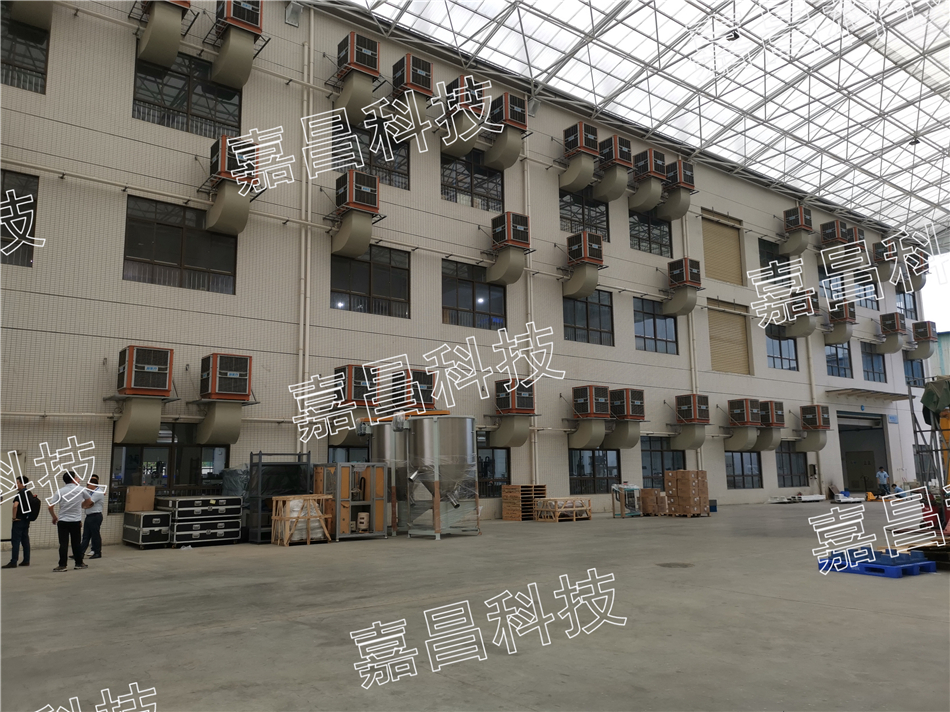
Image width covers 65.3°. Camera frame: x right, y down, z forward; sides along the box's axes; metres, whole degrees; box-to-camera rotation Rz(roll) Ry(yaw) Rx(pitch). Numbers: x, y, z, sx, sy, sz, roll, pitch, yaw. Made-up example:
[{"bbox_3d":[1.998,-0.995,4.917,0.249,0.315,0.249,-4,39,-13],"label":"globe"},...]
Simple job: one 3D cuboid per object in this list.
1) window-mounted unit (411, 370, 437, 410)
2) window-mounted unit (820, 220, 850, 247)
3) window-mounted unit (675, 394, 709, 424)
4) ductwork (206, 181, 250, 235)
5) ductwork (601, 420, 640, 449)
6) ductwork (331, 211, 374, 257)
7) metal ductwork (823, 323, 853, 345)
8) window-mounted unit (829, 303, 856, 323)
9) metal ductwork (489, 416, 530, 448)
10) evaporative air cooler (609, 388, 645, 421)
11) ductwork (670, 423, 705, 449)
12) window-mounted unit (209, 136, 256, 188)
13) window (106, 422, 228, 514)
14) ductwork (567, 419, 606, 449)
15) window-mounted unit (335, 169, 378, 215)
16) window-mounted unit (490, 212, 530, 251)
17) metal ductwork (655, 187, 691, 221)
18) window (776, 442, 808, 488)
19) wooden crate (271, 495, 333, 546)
[{"bbox_3d":[-1.905,1.075,22.984,0.990,1.161,0.949,6,-12,-38],"label":"window-mounted unit"},{"bbox_3d":[20.046,-6.810,41.352,0.957,1.119,0.948,6,-11,-38],"label":"window-mounted unit"},{"bbox_3d":[9.404,2.323,31.908,1.002,1.174,1.002,6,-11,-37],"label":"window-mounted unit"},{"bbox_3d":[-6.635,-3.989,20.177,0.887,1.079,1.322,6,-11,-38],"label":"ductwork"},{"bbox_3d":[5.788,3.103,29.033,0.683,1.031,1.293,6,-11,-37],"label":"ductwork"},{"bbox_3d":[-3.817,-3.760,23.003,0.668,0.992,1.346,6,-11,-37],"label":"ductwork"},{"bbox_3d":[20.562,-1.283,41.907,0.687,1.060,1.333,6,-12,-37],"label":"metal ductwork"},{"bbox_3d":[20.555,-2.404,41.383,0.990,1.161,0.949,6,-12,-38],"label":"window-mounted unit"},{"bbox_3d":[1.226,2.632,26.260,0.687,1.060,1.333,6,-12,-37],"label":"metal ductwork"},{"bbox_3d":[6.032,1.966,29.365,0.980,1.160,0.960,6,-11,-37],"label":"evaporative air cooler"},{"bbox_3d":[9.119,3.455,31.571,0.683,1.031,1.293,6,-11,-37],"label":"ductwork"},{"bbox_3d":[-6.615,-5.235,20.398,0.990,1.161,0.949,6,-12,-38],"label":"window-mounted unit"},{"bbox_3d":[-8.024,2.968,19.562,2.966,2.308,0.142,6,-11,-37],"label":"window"},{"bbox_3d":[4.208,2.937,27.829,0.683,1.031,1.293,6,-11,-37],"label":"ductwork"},{"bbox_3d":[-3.632,-4.957,22.999,0.980,1.160,0.960,6,-11,-37],"label":"window-mounted unit"},{"bbox_3d":[1.322,-4.478,27.096,0.990,1.165,0.965,6,-11,-38],"label":"window-mounted unit"},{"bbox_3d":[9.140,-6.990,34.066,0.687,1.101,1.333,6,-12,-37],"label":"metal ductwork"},{"bbox_3d":[16.280,5.563,38.083,3.000,2.380,0.120,6,-11,-37],"label":"window"},{"bbox_3d":[-4.166,3.957,17.863,1.165,1.100,0.890,5,-11,-36],"label":"wooden crate"}]

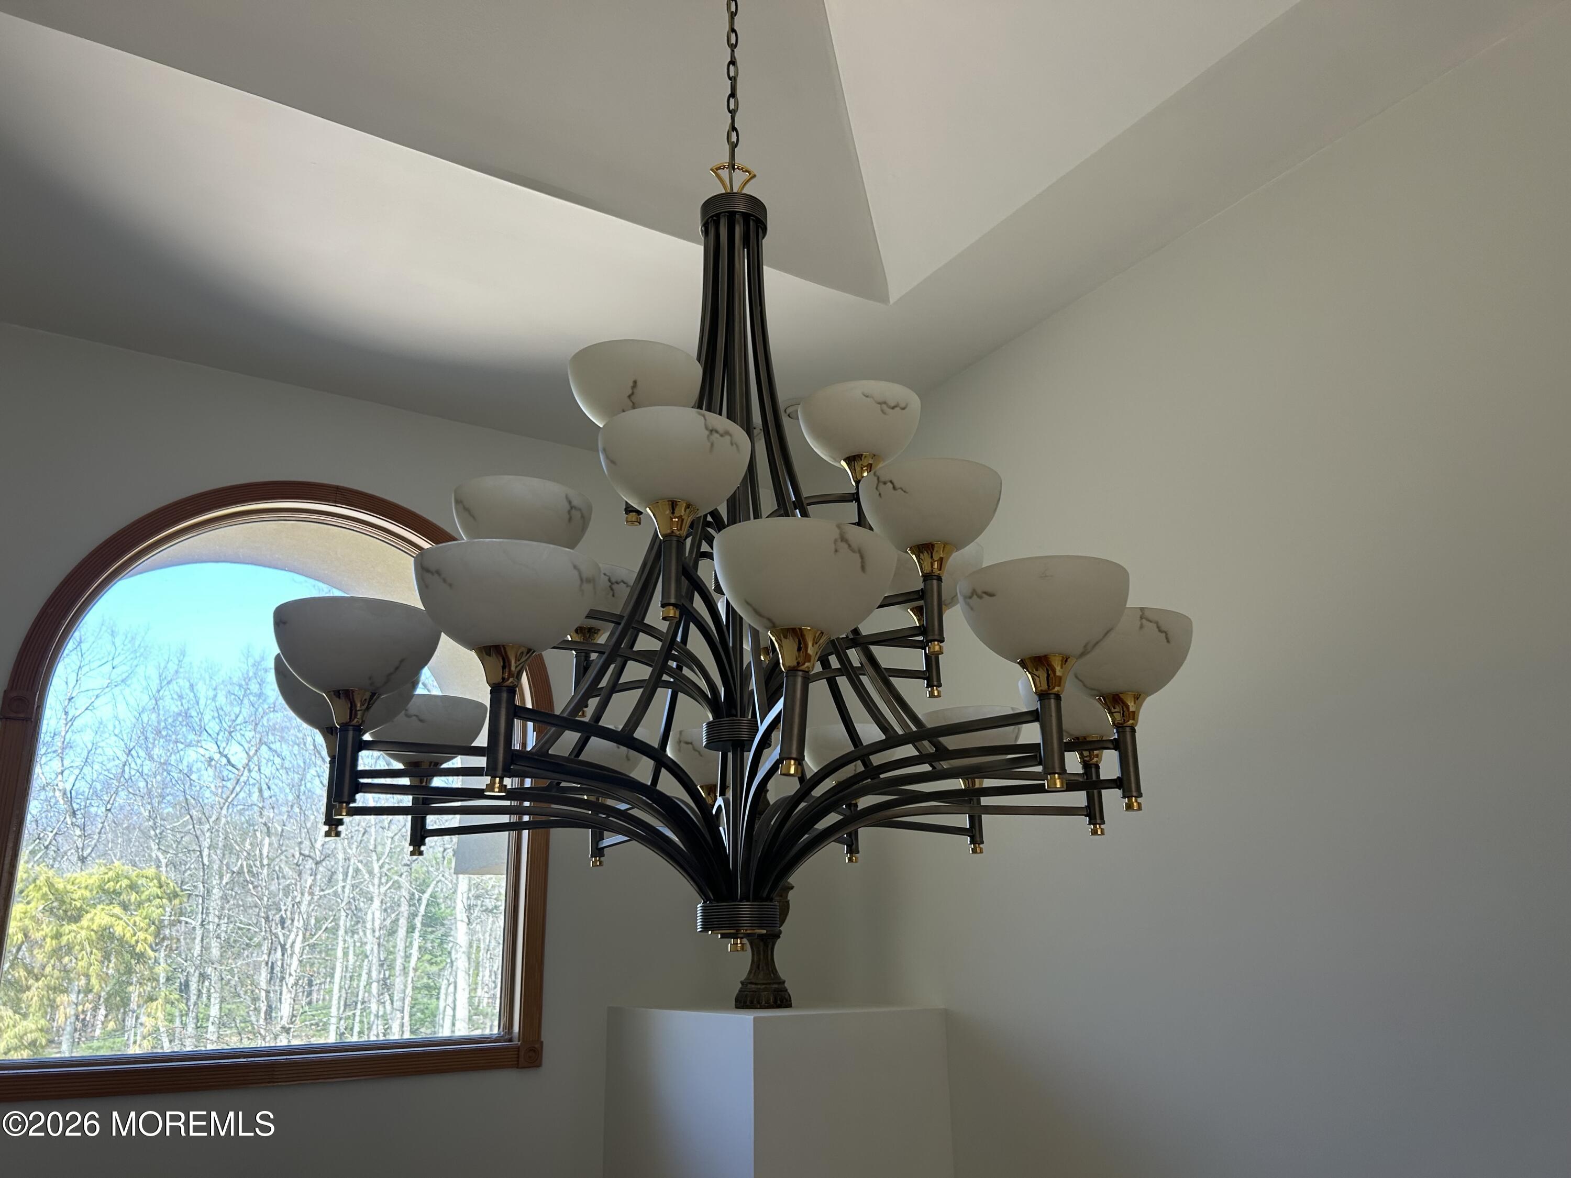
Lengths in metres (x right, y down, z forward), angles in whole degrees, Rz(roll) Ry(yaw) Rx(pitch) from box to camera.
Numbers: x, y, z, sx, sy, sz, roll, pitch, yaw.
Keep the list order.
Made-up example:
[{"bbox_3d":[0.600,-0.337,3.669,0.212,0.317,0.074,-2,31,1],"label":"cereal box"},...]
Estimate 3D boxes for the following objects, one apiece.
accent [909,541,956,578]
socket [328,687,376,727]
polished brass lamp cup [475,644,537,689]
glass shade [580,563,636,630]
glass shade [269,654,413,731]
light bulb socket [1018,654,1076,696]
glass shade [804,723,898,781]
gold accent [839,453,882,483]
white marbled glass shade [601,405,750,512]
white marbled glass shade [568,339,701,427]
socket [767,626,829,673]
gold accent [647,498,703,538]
[{"bbox_3d":[0.201,-0.036,1.633,0.066,0.043,0.066,-4,-18,7],"label":"accent"},{"bbox_3d":[-0.523,0.145,1.426,0.066,0.043,0.066,5,-19,-20],"label":"socket"},{"bbox_3d":[-0.321,0.092,1.350,0.070,0.041,0.070,-1,-18,0],"label":"polished brass lamp cup"},{"bbox_3d":[-0.340,0.030,2.009,0.196,0.097,0.196,2,-18,-10],"label":"glass shade"},{"bbox_3d":[-0.666,0.165,1.787,0.211,0.105,0.211,-1,-18,0],"label":"glass shade"},{"bbox_3d":[0.323,0.108,1.450,0.070,0.041,0.070,-1,-18,0],"label":"light bulb socket"},{"bbox_3d":[0.141,0.359,2.494,0.211,0.105,0.211,-1,-18,0],"label":"glass shade"},{"bbox_3d":[0.130,-0.201,2.003,0.070,0.041,0.070,-1,-18,0],"label":"gold accent"},{"bbox_3d":[-0.145,-0.144,1.507,0.196,0.097,0.196,1,-18,-6],"label":"white marbled glass shade"},{"bbox_3d":[-0.240,-0.300,1.894,0.211,0.105,0.211,-1,-18,0],"label":"white marbled glass shade"},{"bbox_3d":[0.015,0.070,1.307,0.070,0.041,0.070,-1,-18,0],"label":"socket"},{"bbox_3d":[-0.143,-0.085,1.488,0.066,0.043,0.066,1,-18,-6],"label":"gold accent"}]

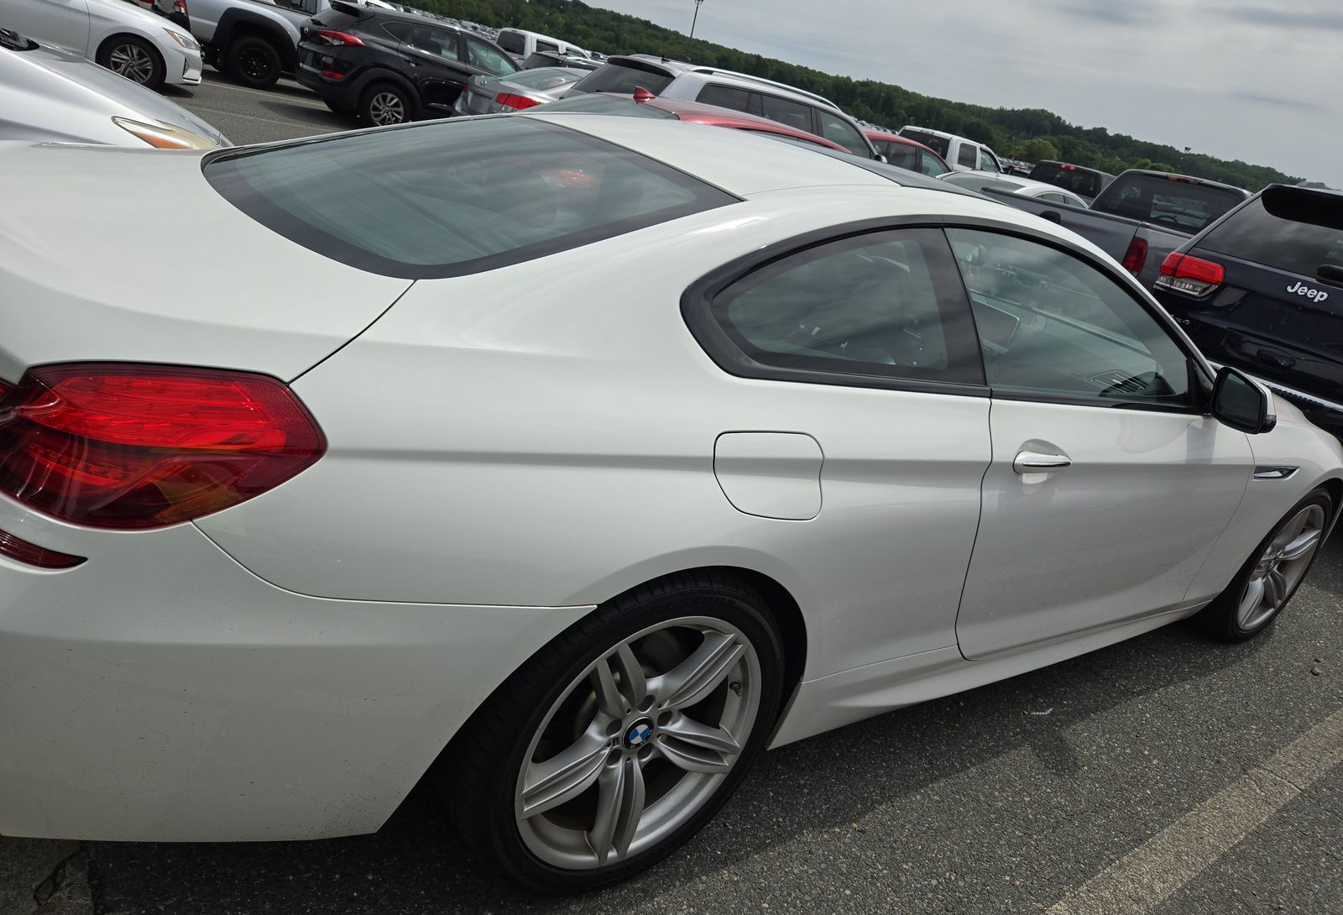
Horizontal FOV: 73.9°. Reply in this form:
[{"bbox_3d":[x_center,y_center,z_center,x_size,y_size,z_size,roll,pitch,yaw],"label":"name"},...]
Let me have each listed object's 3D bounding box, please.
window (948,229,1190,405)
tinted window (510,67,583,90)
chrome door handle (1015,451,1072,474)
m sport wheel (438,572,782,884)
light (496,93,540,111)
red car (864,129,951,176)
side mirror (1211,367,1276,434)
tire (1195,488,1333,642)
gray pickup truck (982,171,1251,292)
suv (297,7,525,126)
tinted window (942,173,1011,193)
[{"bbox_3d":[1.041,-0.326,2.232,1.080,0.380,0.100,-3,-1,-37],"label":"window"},{"bbox_3d":[-1.773,-5.245,12.326,0.760,0.100,1.250,-26,38,-24],"label":"tinted window"},{"bbox_3d":[0.839,0.007,2.026,0.225,0.047,0.047,-2,26,-36],"label":"chrome door handle"},{"bbox_3d":[-0.109,0.457,1.663,0.675,0.675,0.270,-3,26,-37],"label":"m sport wheel"},{"bbox_3d":[-1.970,-4.547,11.400,0.360,0.180,0.460,-3,26,-37],"label":"light"},{"bbox_3d":[3.787,-5.105,16.517,4.500,1.650,1.820,-4,27,-38],"label":"red car"},{"bbox_3d":[1.610,-0.157,2.495,0.110,0.150,0.195,3,23,-25],"label":"side mirror"},{"bbox_3d":[2.190,0.366,3.387,0.676,0.676,0.245,-2,26,-36],"label":"tire"},{"bbox_3d":[5.197,-1.997,9.541,5.350,1.860,1.930,-4,27,-38],"label":"gray pickup truck"},{"bbox_3d":[-3.401,-5.778,13.870,4.475,1.650,1.850,-4,27,-38],"label":"suv"},{"bbox_3d":[3.795,-3.430,11.285,0.760,0.100,1.250,-26,38,-24],"label":"tinted window"}]

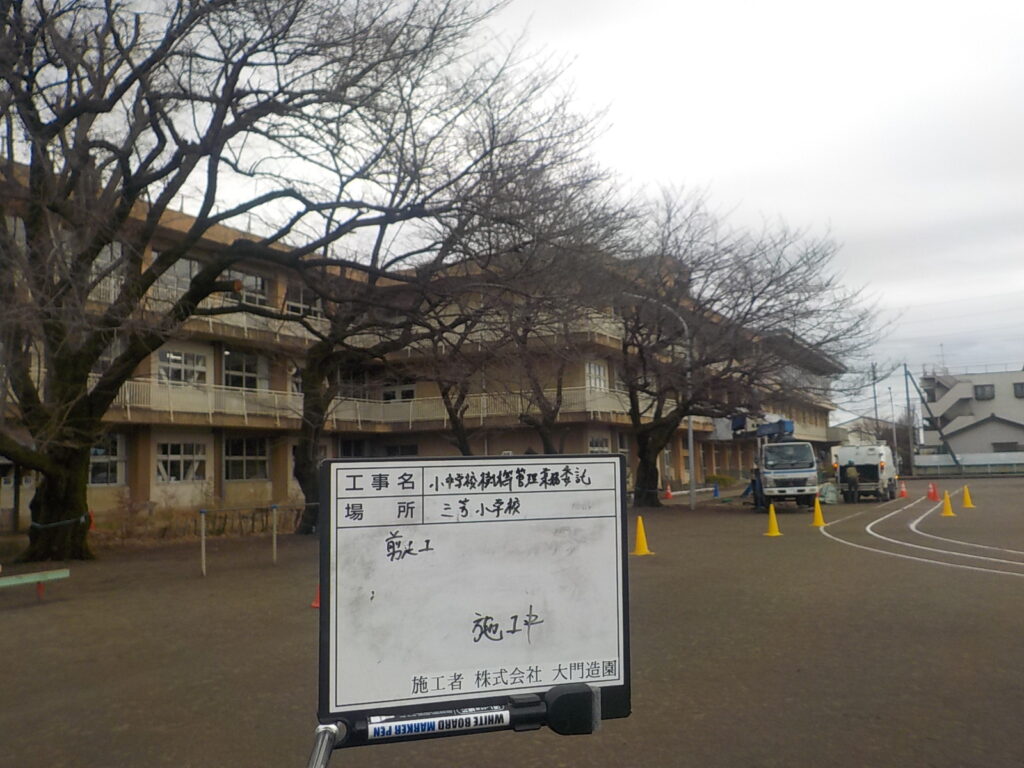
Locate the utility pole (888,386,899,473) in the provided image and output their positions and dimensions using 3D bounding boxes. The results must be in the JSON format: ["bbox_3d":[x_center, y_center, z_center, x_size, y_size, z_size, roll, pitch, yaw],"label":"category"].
[{"bbox_3d":[30.999,3.691,72.000,0.200,7.100,0.200,-2,-6,0],"label":"utility pole"}]

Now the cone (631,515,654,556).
[{"bbox_3d":[2.423,2.822,16.604,0.430,0.700,0.430,-2,-6,0],"label":"cone"}]

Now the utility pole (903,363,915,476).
[{"bbox_3d":[33.077,2.960,74.000,0.300,9.400,0.300,-2,-6,0],"label":"utility pole"}]

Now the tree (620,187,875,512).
[{"bbox_3d":[9.512,-1.440,36.000,10.000,12.100,9.200,-2,-6,0],"label":"tree"}]

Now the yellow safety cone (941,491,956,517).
[{"bbox_3d":[12.692,3.464,25.859,0.430,0.700,0.430,-2,-6,0],"label":"yellow safety cone"}]

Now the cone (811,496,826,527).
[{"bbox_3d":[7.908,3.294,22.959,0.430,0.700,0.430,-2,-6,0],"label":"cone"}]

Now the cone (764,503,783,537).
[{"bbox_3d":[5.967,3.103,20.318,0.430,0.700,0.430,-2,-6,0],"label":"cone"}]

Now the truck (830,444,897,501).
[{"bbox_3d":[14.625,3.617,36.562,1.880,2.300,5.500,-5,-6,28],"label":"truck"}]

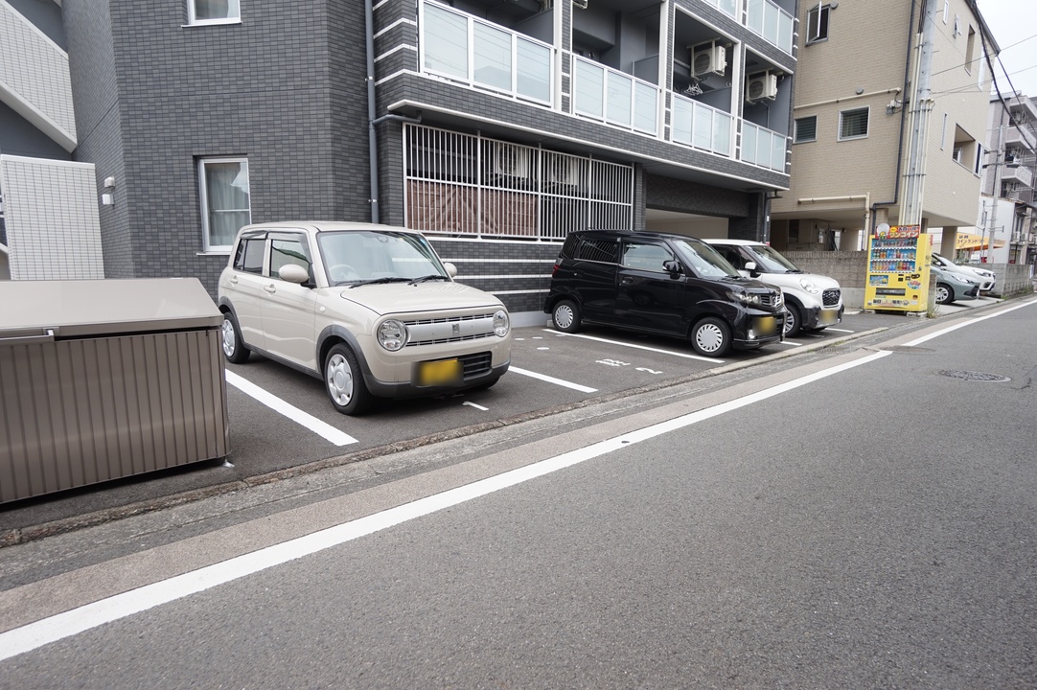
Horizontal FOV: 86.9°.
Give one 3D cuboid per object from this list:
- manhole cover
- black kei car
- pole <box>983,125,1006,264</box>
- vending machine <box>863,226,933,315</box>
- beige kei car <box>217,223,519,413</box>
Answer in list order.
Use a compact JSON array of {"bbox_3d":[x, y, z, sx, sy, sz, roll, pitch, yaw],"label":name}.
[{"bbox_3d":[5.203,0.367,6.268,0.660,0.040,0.660,-7,10,-41],"label":"manhole cover"},{"bbox_3d":[2.206,-0.879,8.285,3.395,1.630,1.490,11,15,42],"label":"black kei car"},{"bbox_3d":[25.454,-7.250,29.152,0.360,8.600,0.360,-7,10,-41],"label":"pole"},{"bbox_3d":[9.454,-1.897,13.591,0.730,2.086,1.150,-7,11,-43],"label":"vending machine"},{"bbox_3d":[-1.657,-0.436,5.393,3.395,1.525,1.490,11,14,43],"label":"beige kei car"}]

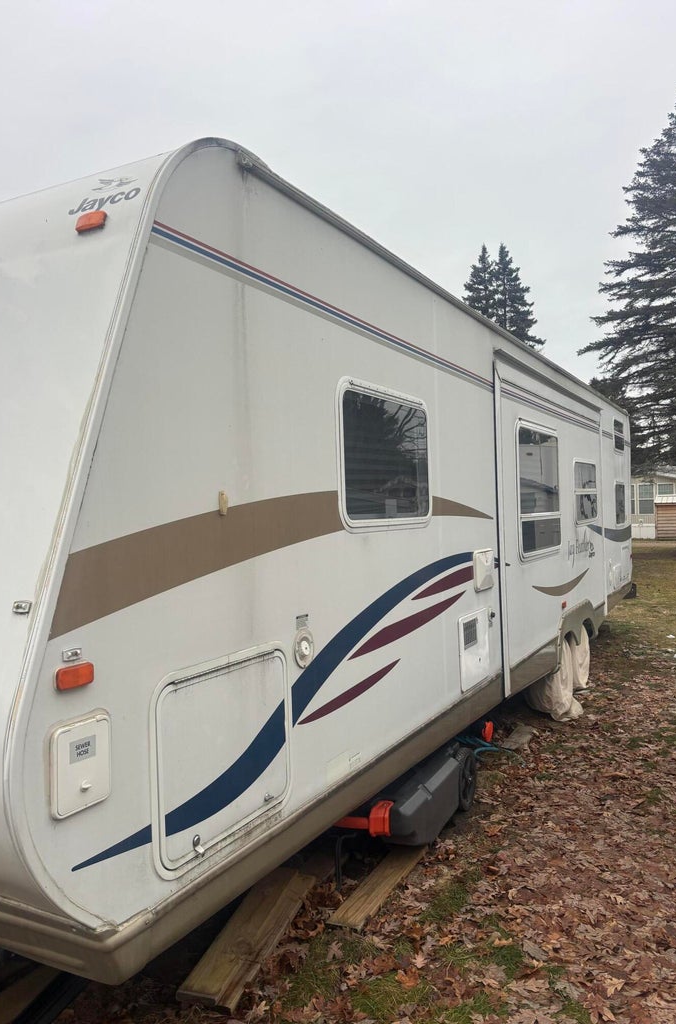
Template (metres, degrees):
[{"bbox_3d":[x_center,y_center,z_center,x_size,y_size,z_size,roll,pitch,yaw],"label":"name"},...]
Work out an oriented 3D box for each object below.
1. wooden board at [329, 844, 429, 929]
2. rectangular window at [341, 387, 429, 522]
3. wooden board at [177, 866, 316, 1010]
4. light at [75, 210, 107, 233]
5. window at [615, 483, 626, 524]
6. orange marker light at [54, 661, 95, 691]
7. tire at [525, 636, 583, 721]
[{"bbox_3d":[0.220,1.657,3.482,0.137,0.036,0.950,-2,-1,25],"label":"wooden board"},{"bbox_3d":[0.225,-0.221,3.217,0.040,0.520,0.865,-2,-1,29],"label":"rectangular window"},{"bbox_3d":[-0.318,1.638,3.005,0.205,0.068,0.955,-2,0,14],"label":"wooden board"},{"bbox_3d":[-0.654,-0.769,2.037,0.098,0.049,0.024,-2,-24,29],"label":"light"},{"bbox_3d":[3.187,-0.094,8.648,0.040,0.480,0.740,-2,-1,29],"label":"window"},{"bbox_3d":[-0.578,0.363,1.694,0.023,0.050,0.097,-2,-1,29],"label":"orange marker light"},{"bbox_3d":[1.775,1.305,6.335,0.250,0.670,0.680,-2,-1,29],"label":"tire"}]

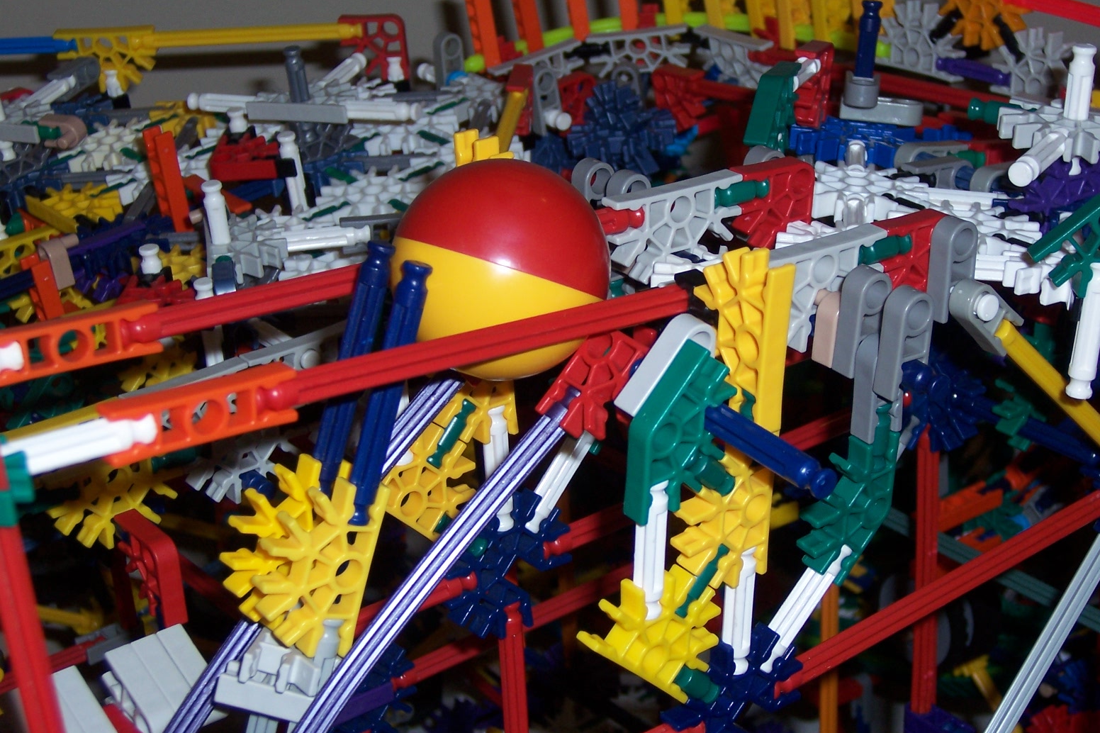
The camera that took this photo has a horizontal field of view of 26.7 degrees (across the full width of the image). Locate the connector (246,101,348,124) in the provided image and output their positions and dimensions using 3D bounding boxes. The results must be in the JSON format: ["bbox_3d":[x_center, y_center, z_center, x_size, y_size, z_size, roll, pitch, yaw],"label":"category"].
[{"bbox_3d":[-0.080,-0.089,0.778,0.037,0.006,0.023,5,29,21],"label":"connector"}]

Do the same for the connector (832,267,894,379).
[{"bbox_3d":[0.070,-0.011,0.519,0.010,0.024,0.006,-17,32,-36],"label":"connector"}]

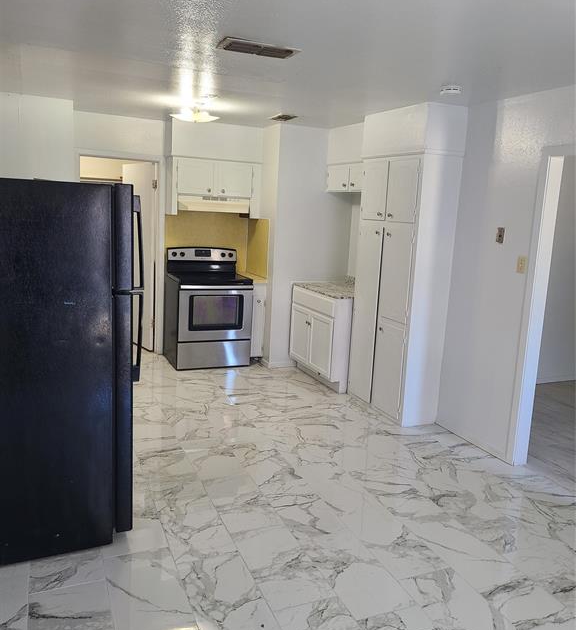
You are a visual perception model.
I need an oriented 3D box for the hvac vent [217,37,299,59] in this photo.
[{"bbox_3d":[-0.151,-1.331,2.907,0.398,0.015,0.202,-2,12,-23],"label":"hvac vent"}]

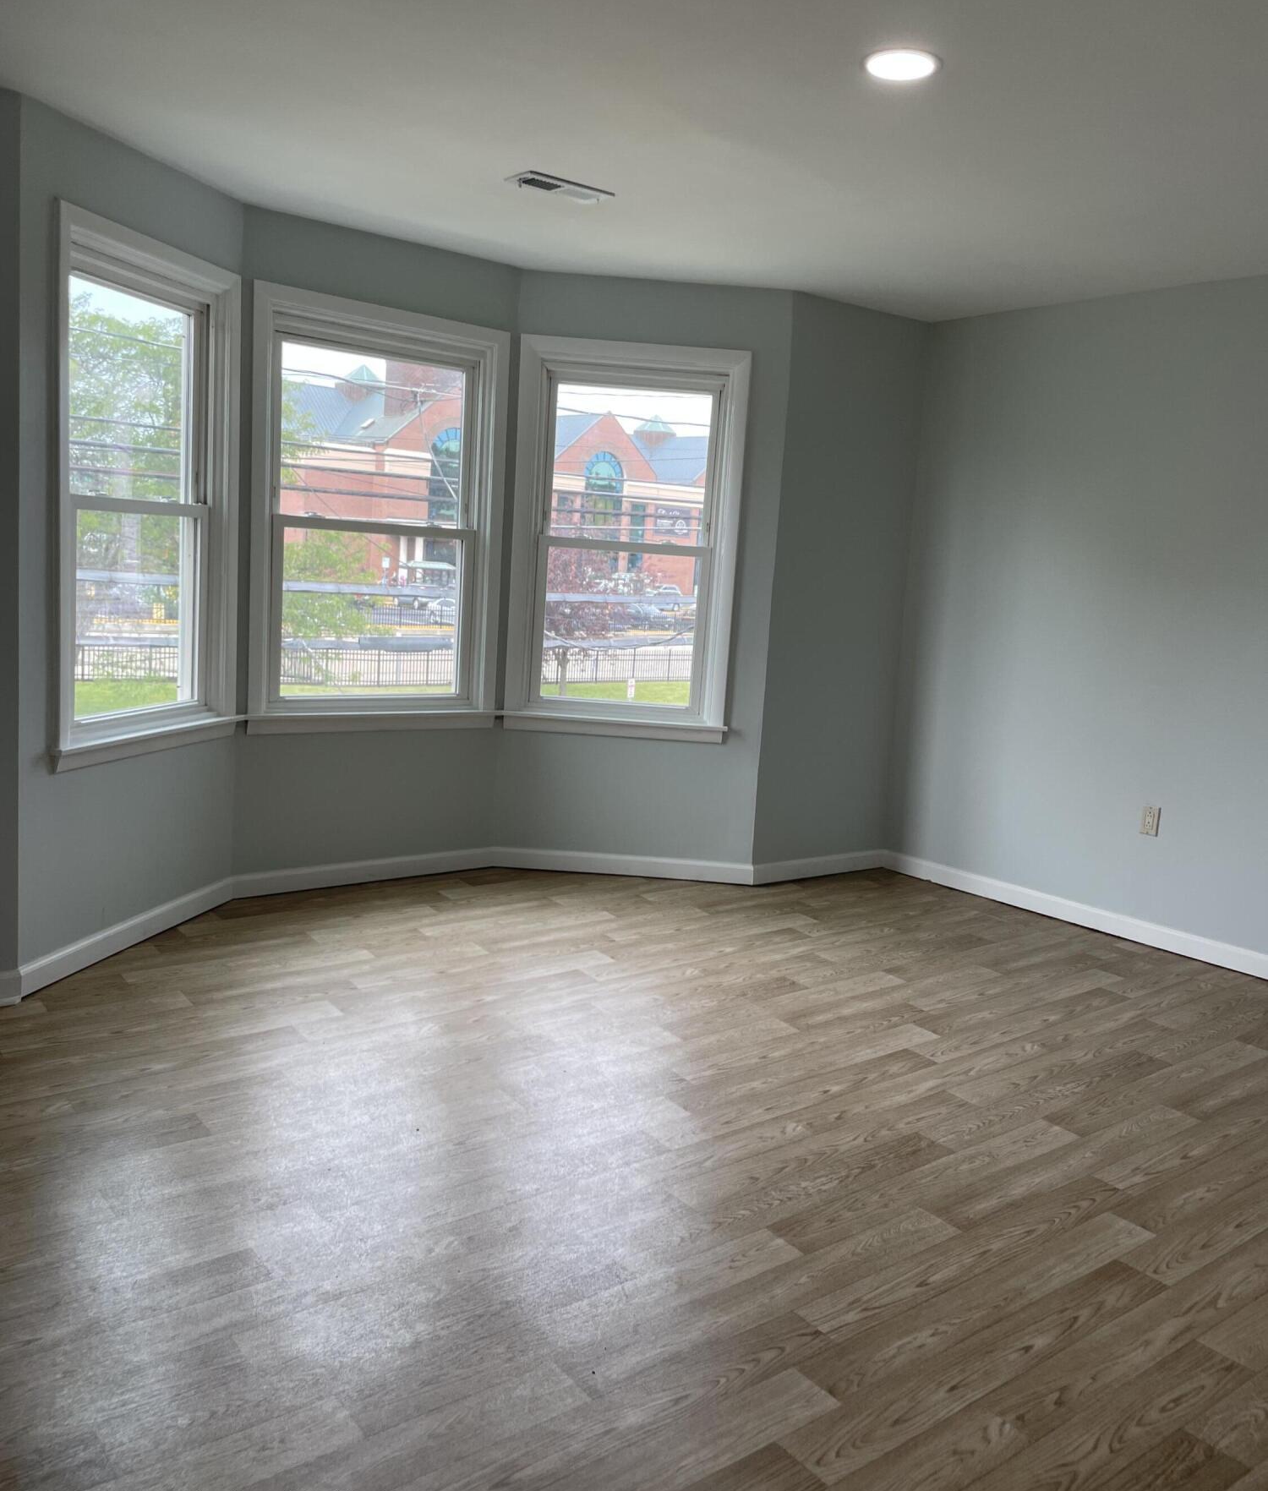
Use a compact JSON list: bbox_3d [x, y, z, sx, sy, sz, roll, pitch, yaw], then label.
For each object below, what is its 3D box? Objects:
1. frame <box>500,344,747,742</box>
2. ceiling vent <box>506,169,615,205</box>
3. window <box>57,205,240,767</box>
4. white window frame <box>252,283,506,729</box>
[{"bbox_3d":[-0.037,-0.835,5.210,0.913,1.580,0.100,4,8,0],"label":"frame"},{"bbox_3d":[-0.225,-1.700,3.891,0.305,0.020,0.152,-3,10,-38],"label":"ceiling vent"},{"bbox_3d":[-1.537,-0.761,4.015,0.100,1.580,0.928,6,8,13],"label":"window"},{"bbox_3d":[-0.970,-0.843,4.851,1.050,1.580,0.100,-3,10,-38],"label":"white window frame"}]

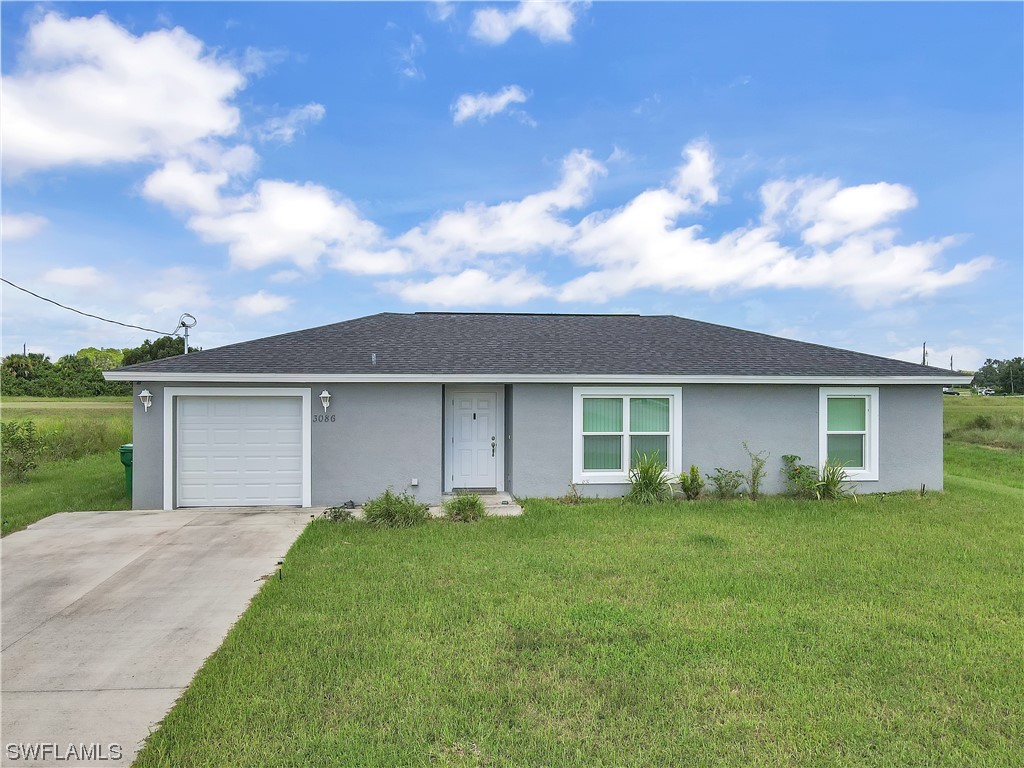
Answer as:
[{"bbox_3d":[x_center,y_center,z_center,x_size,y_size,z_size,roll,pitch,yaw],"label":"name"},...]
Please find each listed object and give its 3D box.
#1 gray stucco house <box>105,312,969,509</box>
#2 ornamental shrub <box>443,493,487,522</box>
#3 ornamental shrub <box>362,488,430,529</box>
[{"bbox_3d":[0.576,0.284,18.783,17.330,4.240,9.640,0,0,-7],"label":"gray stucco house"},{"bbox_3d":[-0.876,2.230,13.100,0.800,0.500,0.700,0,0,-7],"label":"ornamental shrub"},{"bbox_3d":[-2.066,2.175,12.700,1.200,0.610,1.000,0,0,-7],"label":"ornamental shrub"}]

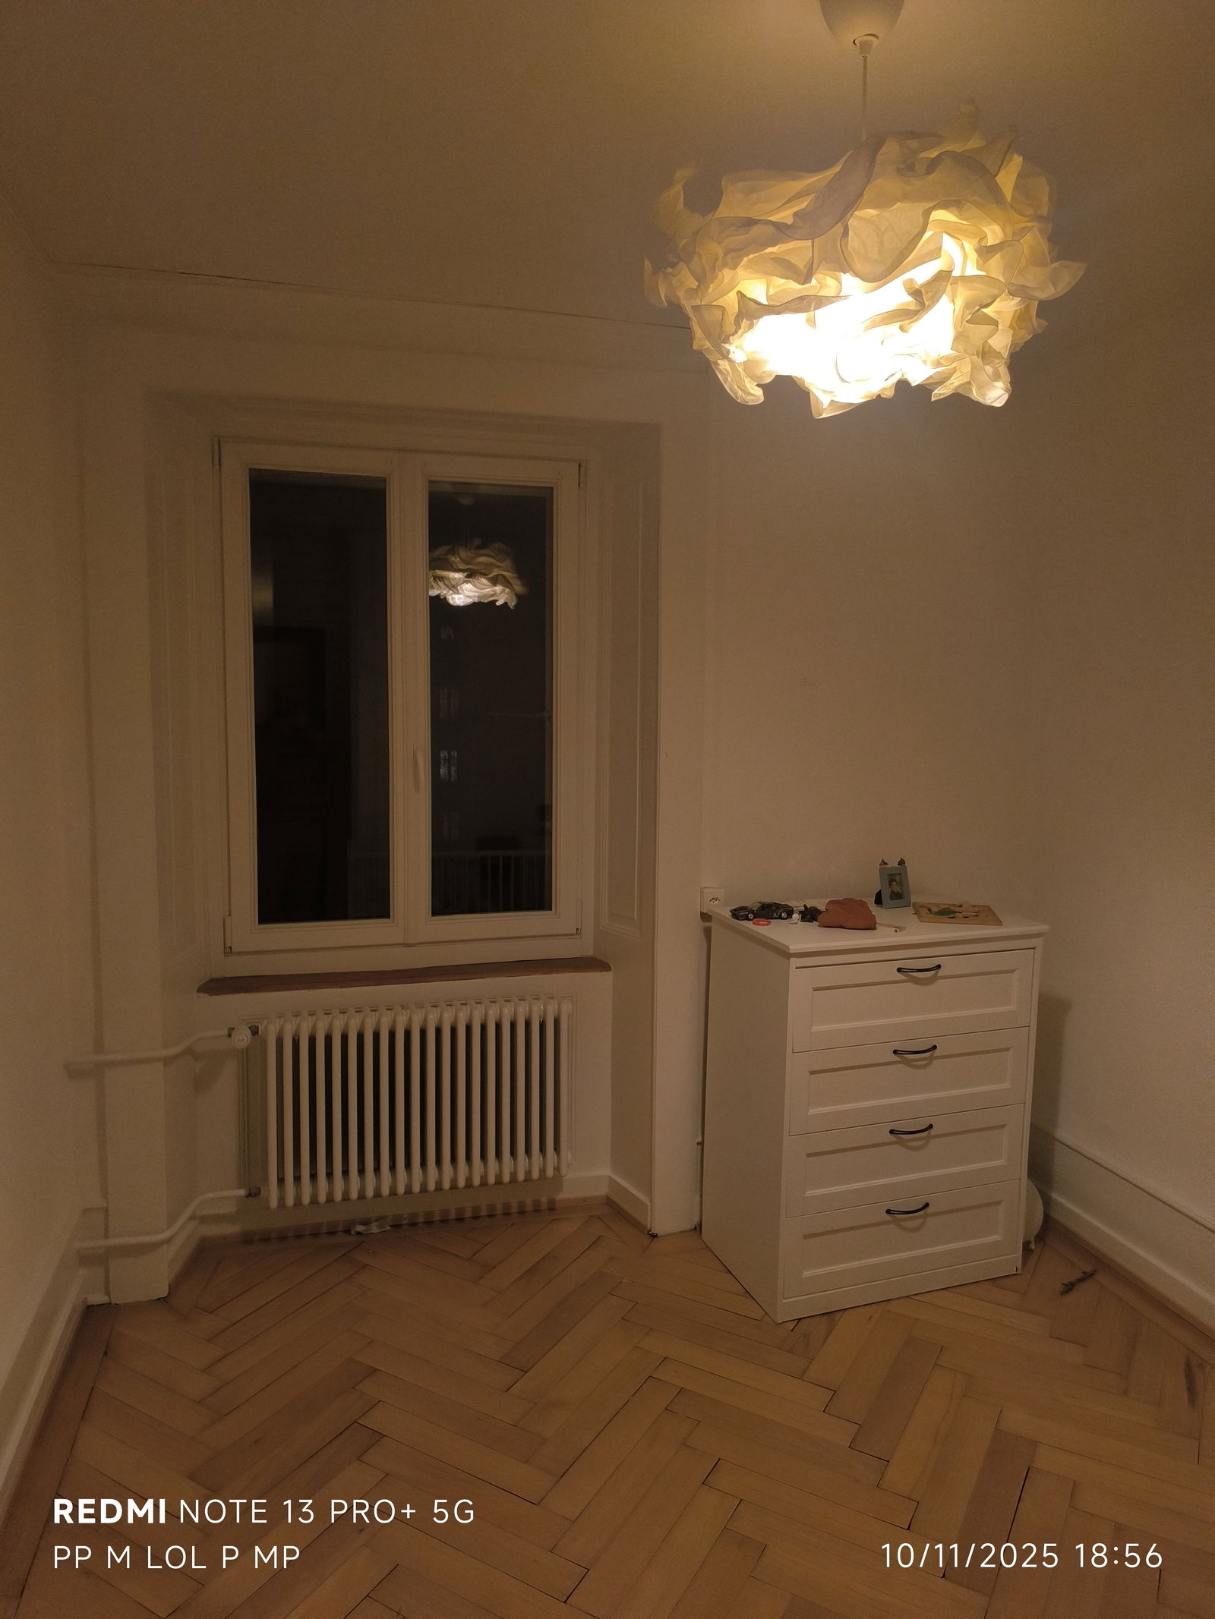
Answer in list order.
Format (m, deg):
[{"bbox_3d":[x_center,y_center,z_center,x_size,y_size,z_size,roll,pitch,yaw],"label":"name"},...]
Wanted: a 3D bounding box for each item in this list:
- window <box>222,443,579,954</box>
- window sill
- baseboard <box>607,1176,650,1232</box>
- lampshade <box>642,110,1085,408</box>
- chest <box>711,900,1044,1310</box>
[{"bbox_3d":[-0.603,-0.316,3.252,1.050,1.464,0.071,-1,7,-15],"label":"window"},{"bbox_3d":[-0.596,0.498,3.300,1.222,0.028,0.101,-1,7,-15],"label":"window sill"},{"bbox_3d":[0.075,1.227,3.378,0.022,0.091,0.237,-3,8,-33],"label":"baseboard"},{"bbox_3d":[0.334,-0.703,1.394,0.545,0.374,0.545,-1,7,-15],"label":"lampshade"},{"bbox_3d":[0.742,0.809,3.098,0.806,1.010,0.485,-2,7,-20],"label":"chest"}]

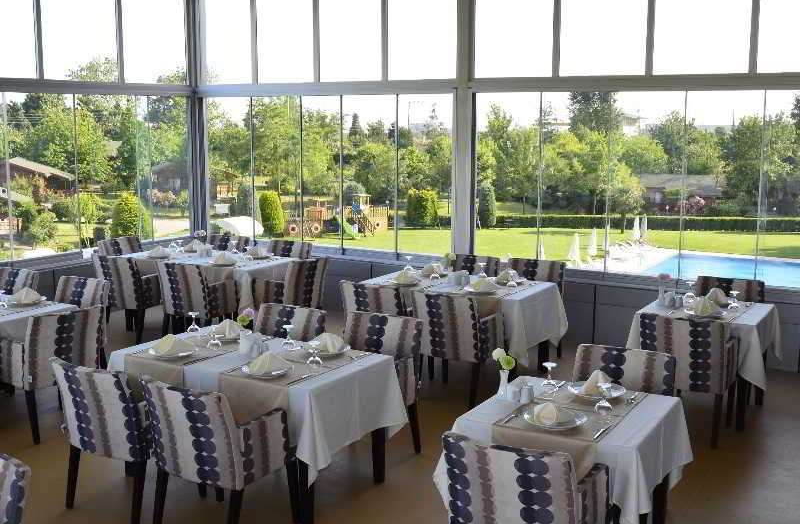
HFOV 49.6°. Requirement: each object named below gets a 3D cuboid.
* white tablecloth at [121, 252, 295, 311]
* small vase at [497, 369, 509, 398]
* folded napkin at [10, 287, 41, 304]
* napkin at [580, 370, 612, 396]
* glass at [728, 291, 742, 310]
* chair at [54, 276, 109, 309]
[{"bbox_3d":[-1.893,0.155,8.580,1.780,0.440,0.960,5,10,30],"label":"white tablecloth"},{"bbox_3d":[0.507,0.598,4.240,0.060,0.148,0.060,0,9,0],"label":"small vase"},{"bbox_3d":[-2.770,0.238,6.404,0.190,0.110,0.145,6,11,31],"label":"folded napkin"},{"bbox_3d":[0.974,0.580,4.260,0.160,0.110,0.140,5,10,30],"label":"napkin"},{"bbox_3d":[2.391,0.289,6.148,0.080,0.160,0.080,6,11,31],"label":"glass"},{"bbox_3d":[-2.667,0.585,6.811,0.570,0.860,0.570,6,11,31],"label":"chair"}]

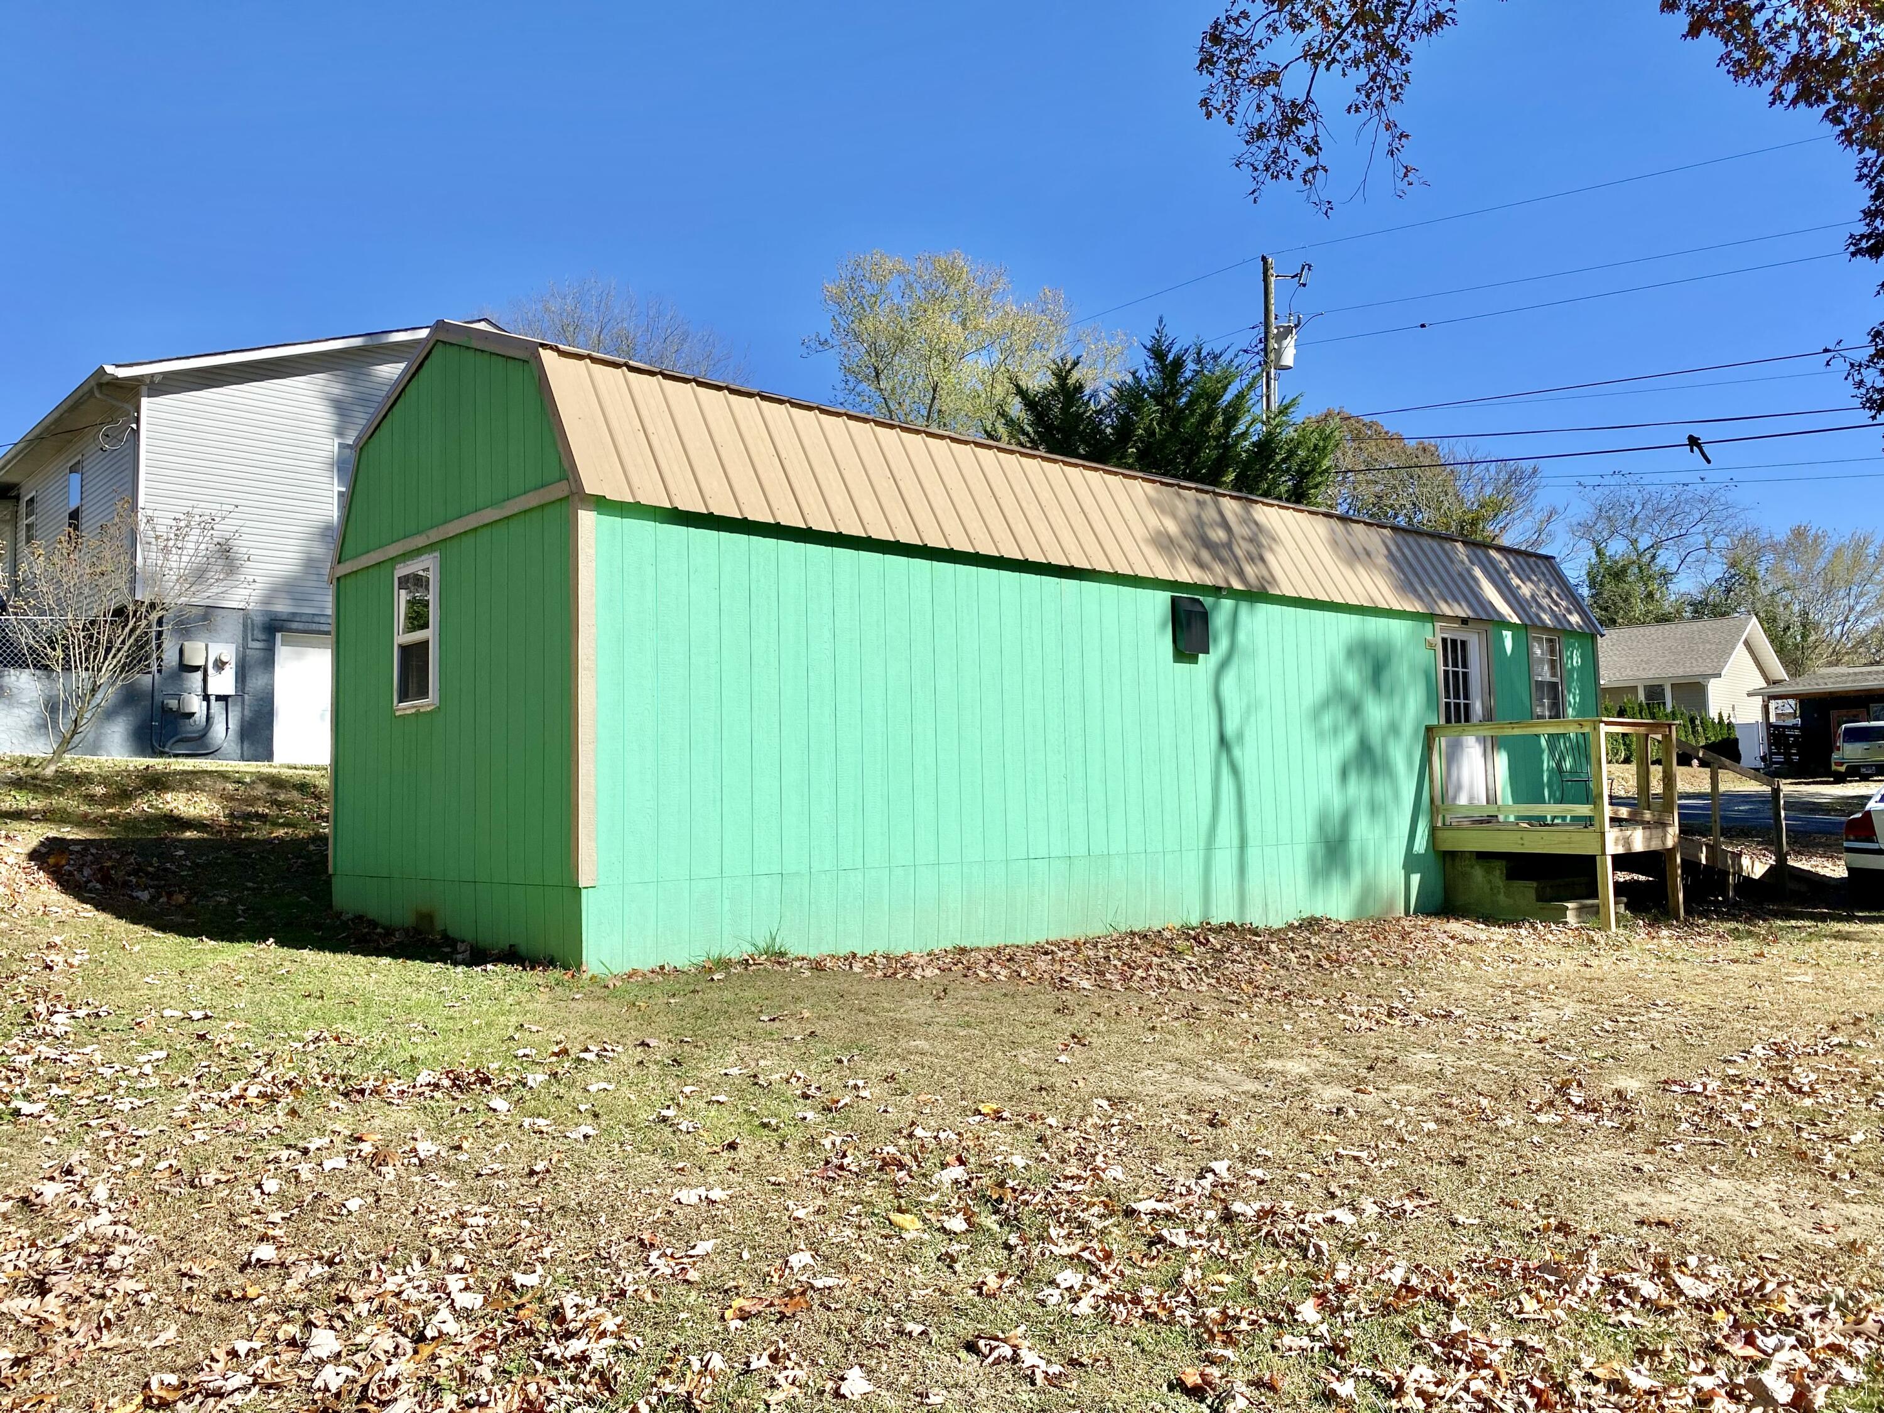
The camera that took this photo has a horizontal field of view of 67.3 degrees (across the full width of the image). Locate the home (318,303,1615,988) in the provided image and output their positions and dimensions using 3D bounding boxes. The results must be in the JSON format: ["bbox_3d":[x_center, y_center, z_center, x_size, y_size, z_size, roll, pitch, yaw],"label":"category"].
[{"bbox_3d":[1.495,-0.172,12.890,12.440,4.150,3.750,2,-5,-42],"label":"home"}]

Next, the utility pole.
[{"bbox_3d":[6.127,-3.190,26.129,0.300,10.600,0.300,-2,-4,9],"label":"utility pole"}]

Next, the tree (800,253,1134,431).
[{"bbox_3d":[0.699,-4.338,33.534,7.900,13.321,7.600,-2,-4,9],"label":"tree"}]

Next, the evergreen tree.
[{"bbox_3d":[3.362,-1.971,20.737,5.200,7.502,4.800,-2,-4,9],"label":"evergreen tree"}]

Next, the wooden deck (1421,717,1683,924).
[{"bbox_3d":[5.703,1.061,13.091,1.720,1.810,1.600,2,-5,-42],"label":"wooden deck"}]

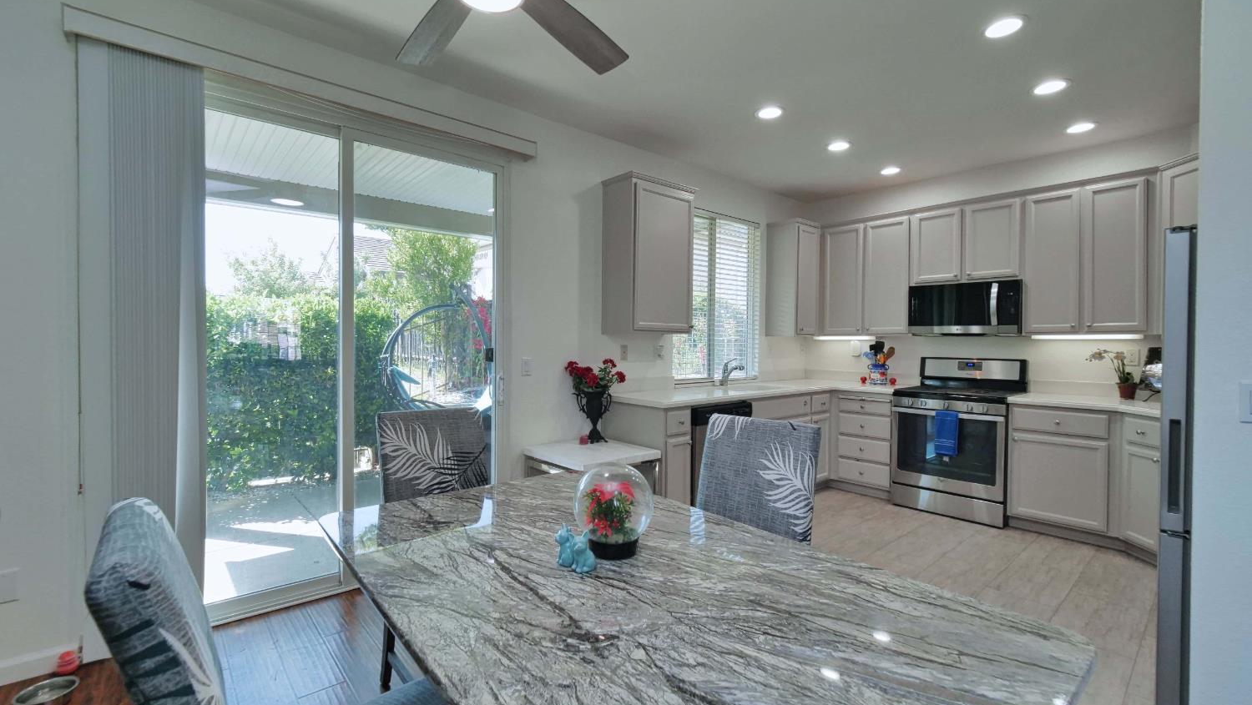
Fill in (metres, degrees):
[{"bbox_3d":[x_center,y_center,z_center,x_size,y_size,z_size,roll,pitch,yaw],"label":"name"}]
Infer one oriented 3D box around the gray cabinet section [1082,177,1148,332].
[{"bbox_3d":[3.455,-0.650,3.582,0.320,1.015,0.323,0,1,-45],"label":"gray cabinet section"}]

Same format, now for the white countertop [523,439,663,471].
[{"bbox_3d":[-0.209,0.633,3.197,0.616,0.042,0.633,0,1,-39],"label":"white countertop"}]

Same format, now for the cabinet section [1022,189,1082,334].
[{"bbox_3d":[3.224,-0.654,3.815,0.320,1.014,0.321,0,1,-45],"label":"cabinet section"}]

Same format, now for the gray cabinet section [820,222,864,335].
[{"bbox_3d":[2.155,-0.679,4.896,0.320,1.019,0.385,0,1,-45],"label":"gray cabinet section"}]

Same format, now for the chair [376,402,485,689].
[{"bbox_3d":[-0.631,0.758,1.946,0.470,1.030,0.600,-1,1,-40],"label":"chair"}]

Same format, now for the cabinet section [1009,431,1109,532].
[{"bbox_3d":[3.127,0.870,3.638,0.500,0.594,0.511,0,1,-45],"label":"cabinet section"}]

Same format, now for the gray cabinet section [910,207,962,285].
[{"bbox_3d":[2.701,-0.874,4.344,0.320,0.582,0.378,0,1,-45],"label":"gray cabinet section"}]

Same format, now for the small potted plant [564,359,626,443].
[{"bbox_3d":[-0.209,0.338,3.440,0.420,0.570,0.360,0,1,0],"label":"small potted plant"}]

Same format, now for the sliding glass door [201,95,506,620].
[{"bbox_3d":[-1.449,0.030,2.689,1.750,2.425,0.110,-1,1,-40],"label":"sliding glass door"}]

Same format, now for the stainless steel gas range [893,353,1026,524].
[{"bbox_3d":[2.672,0.649,4.053,0.700,1.180,0.759,-1,1,-40],"label":"stainless steel gas range"}]

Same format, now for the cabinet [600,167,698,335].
[{"bbox_3d":[0.174,-0.682,3.763,0.617,1.090,0.340,-1,1,-40],"label":"cabinet"}]

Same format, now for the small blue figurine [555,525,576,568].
[{"bbox_3d":[-0.153,0.475,1.268,0.056,0.103,0.046,0,1,6],"label":"small blue figurine"}]

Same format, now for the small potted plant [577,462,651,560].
[{"bbox_3d":[-0.032,0.408,1.340,0.205,0.235,0.205,0,1,0],"label":"small potted plant"}]

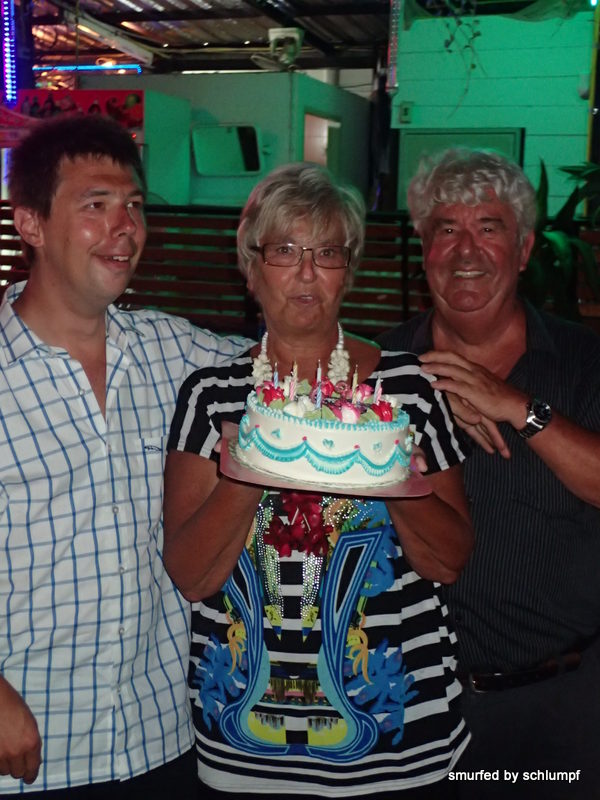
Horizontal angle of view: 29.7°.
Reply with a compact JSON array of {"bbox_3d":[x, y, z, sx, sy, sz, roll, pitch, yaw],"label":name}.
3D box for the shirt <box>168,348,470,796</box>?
[{"bbox_3d":[0.024,0.250,1.770,0.465,0.660,0.290,3,11,12],"label":"shirt"}]

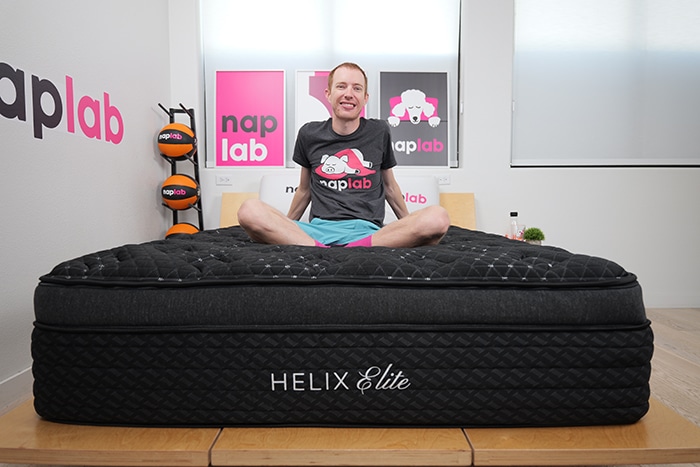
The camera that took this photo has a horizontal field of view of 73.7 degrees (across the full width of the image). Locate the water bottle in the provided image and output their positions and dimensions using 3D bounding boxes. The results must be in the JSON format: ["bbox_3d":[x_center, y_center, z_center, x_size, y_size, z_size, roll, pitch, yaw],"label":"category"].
[{"bbox_3d":[1.125,-0.037,3.190,0.060,0.220,0.060,0,4,0],"label":"water bottle"}]

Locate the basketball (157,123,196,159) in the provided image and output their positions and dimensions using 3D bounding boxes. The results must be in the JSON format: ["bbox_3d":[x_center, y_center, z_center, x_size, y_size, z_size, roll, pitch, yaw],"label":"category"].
[{"bbox_3d":[-1.153,-0.615,3.120,0.240,0.240,0.240,0,4,0],"label":"basketball"}]

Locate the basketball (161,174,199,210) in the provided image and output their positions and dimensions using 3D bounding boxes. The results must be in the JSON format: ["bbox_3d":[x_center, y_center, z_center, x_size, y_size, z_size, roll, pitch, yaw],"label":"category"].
[{"bbox_3d":[-1.127,-0.273,3.110,0.240,0.240,0.240,0,4,0],"label":"basketball"}]

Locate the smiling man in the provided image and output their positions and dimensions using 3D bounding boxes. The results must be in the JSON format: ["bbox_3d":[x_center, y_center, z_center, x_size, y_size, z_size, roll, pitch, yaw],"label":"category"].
[{"bbox_3d":[-0.030,-0.335,1.960,0.850,0.820,0.720,0,4,0],"label":"smiling man"}]

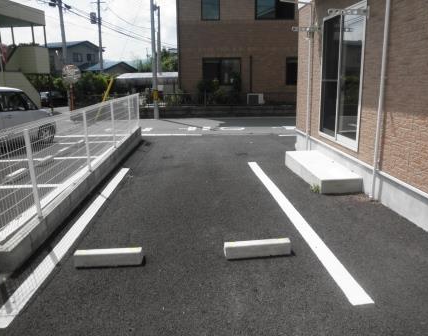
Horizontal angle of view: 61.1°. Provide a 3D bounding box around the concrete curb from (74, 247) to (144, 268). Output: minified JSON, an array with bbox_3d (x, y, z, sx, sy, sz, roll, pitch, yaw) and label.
[{"bbox_3d":[-0.973,0.822,3.368,0.610,0.115,0.135,-2,13,-1],"label":"concrete curb"}]

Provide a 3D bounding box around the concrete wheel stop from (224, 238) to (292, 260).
[{"bbox_3d":[0.416,0.762,3.443,0.610,0.115,0.135,-3,13,-5],"label":"concrete wheel stop"}]

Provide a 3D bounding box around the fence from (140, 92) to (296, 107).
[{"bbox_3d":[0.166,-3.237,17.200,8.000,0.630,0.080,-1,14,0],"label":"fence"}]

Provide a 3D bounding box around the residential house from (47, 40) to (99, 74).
[{"bbox_3d":[-19.424,-13.213,50.077,6.800,7.400,6.600,6,15,29],"label":"residential house"}]

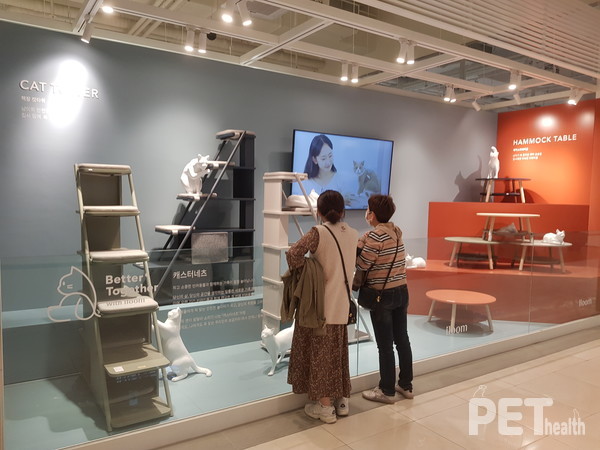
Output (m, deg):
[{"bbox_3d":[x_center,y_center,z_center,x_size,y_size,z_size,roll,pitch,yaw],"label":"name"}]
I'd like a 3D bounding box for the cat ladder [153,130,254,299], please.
[{"bbox_3d":[-0.926,-0.093,4.173,0.990,1.535,0.380,-1,5,-32],"label":"cat ladder"}]

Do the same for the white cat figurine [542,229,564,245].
[{"bbox_3d":[3.055,0.132,5.436,0.250,0.185,0.140,4,5,29],"label":"white cat figurine"}]

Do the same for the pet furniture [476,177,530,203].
[{"bbox_3d":[2.782,-0.465,6.177,0.700,0.340,0.700,2,4,8],"label":"pet furniture"}]

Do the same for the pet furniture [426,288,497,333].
[{"bbox_3d":[1.847,0.991,5.189,0.760,0.355,0.760,2,4,0],"label":"pet furniture"}]

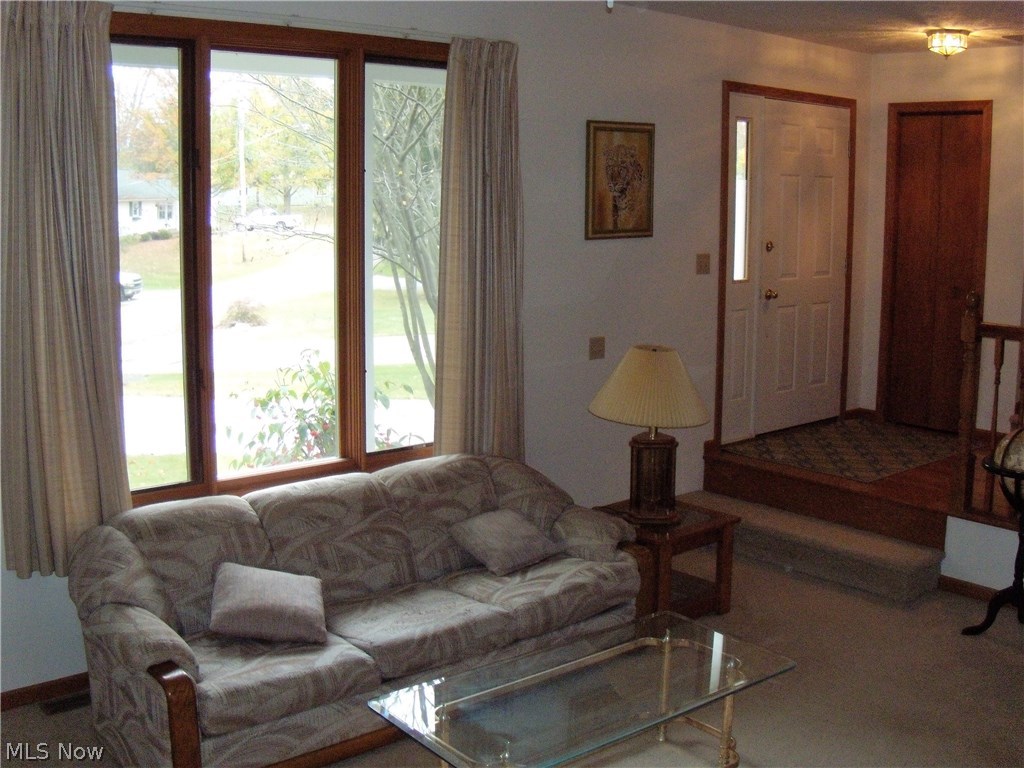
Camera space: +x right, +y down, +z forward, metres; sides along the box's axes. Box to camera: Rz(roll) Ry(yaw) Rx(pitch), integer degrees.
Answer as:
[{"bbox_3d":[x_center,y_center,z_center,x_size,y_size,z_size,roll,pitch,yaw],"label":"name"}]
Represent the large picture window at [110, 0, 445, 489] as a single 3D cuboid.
[{"bbox_3d":[-0.861,-0.502,4.155,1.770,1.840,0.100,-8,13,-40],"label":"large picture window"}]

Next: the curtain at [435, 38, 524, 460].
[{"bbox_3d":[-0.146,-0.510,4.678,0.490,2.010,0.120,-8,13,-40],"label":"curtain"}]

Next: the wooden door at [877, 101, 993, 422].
[{"bbox_3d":[2.626,-0.736,6.626,0.080,2.110,0.760,-8,13,-40],"label":"wooden door"}]

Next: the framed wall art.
[{"bbox_3d":[0.558,-1.014,5.305,0.500,0.592,0.035,-8,13,-40],"label":"framed wall art"}]

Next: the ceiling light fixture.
[{"bbox_3d":[2.308,-1.808,5.652,0.250,0.135,0.250,-8,13,-40],"label":"ceiling light fixture"}]

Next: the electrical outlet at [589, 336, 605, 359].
[{"bbox_3d":[0.434,-0.177,5.357,0.113,0.116,0.012,-8,13,-40],"label":"electrical outlet"}]

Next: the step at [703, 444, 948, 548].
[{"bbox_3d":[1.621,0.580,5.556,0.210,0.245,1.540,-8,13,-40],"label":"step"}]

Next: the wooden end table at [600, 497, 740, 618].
[{"bbox_3d":[0.636,0.800,4.738,0.530,0.455,0.560,-8,13,-40],"label":"wooden end table"}]

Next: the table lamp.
[{"bbox_3d":[0.632,0.231,4.571,0.530,0.740,0.530,0,10,0],"label":"table lamp"}]

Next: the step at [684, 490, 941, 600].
[{"bbox_3d":[1.448,0.810,5.449,0.330,0.185,1.530,-8,13,-40],"label":"step"}]

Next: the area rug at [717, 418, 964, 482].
[{"bbox_3d":[2.039,0.353,6.201,1.460,0.015,1.010,-8,13,-40],"label":"area rug"}]

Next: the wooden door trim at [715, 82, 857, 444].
[{"bbox_3d":[1.693,-0.726,6.389,1.438,2.100,0.100,-8,13,-40],"label":"wooden door trim"}]

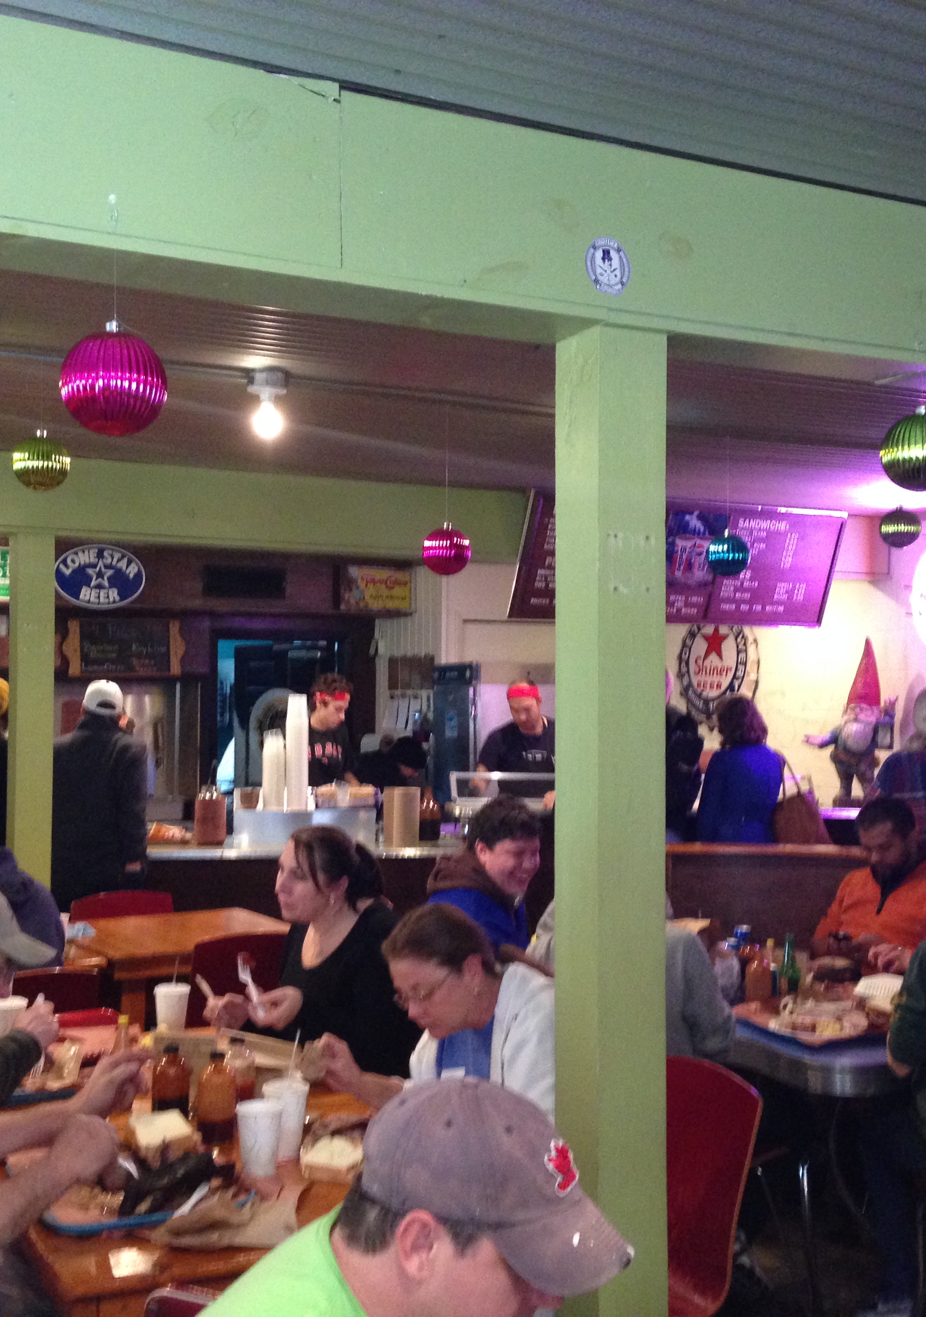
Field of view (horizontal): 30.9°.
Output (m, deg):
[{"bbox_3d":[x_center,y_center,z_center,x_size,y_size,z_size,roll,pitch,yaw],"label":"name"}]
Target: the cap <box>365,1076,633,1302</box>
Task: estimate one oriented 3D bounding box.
[{"bbox_3d":[0.036,0.496,1.610,0.275,0.160,0.180,10,3,28],"label":"cap"}]

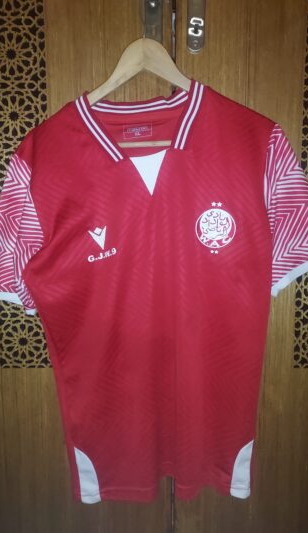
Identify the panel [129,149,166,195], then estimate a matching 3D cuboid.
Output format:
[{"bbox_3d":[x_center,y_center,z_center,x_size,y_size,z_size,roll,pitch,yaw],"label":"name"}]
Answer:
[{"bbox_3d":[-0.010,-0.166,0.644,0.061,0.078,0.012,0,6,5],"label":"panel"}]

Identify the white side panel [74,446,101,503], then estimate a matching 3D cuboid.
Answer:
[{"bbox_3d":[-0.130,0.408,0.725,0.045,0.099,0.025,0,6,5],"label":"white side panel"}]

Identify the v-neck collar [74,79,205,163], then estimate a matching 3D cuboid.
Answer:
[{"bbox_3d":[-0.026,-0.262,0.662,0.230,0.135,0.100,0,6,5],"label":"v-neck collar"}]

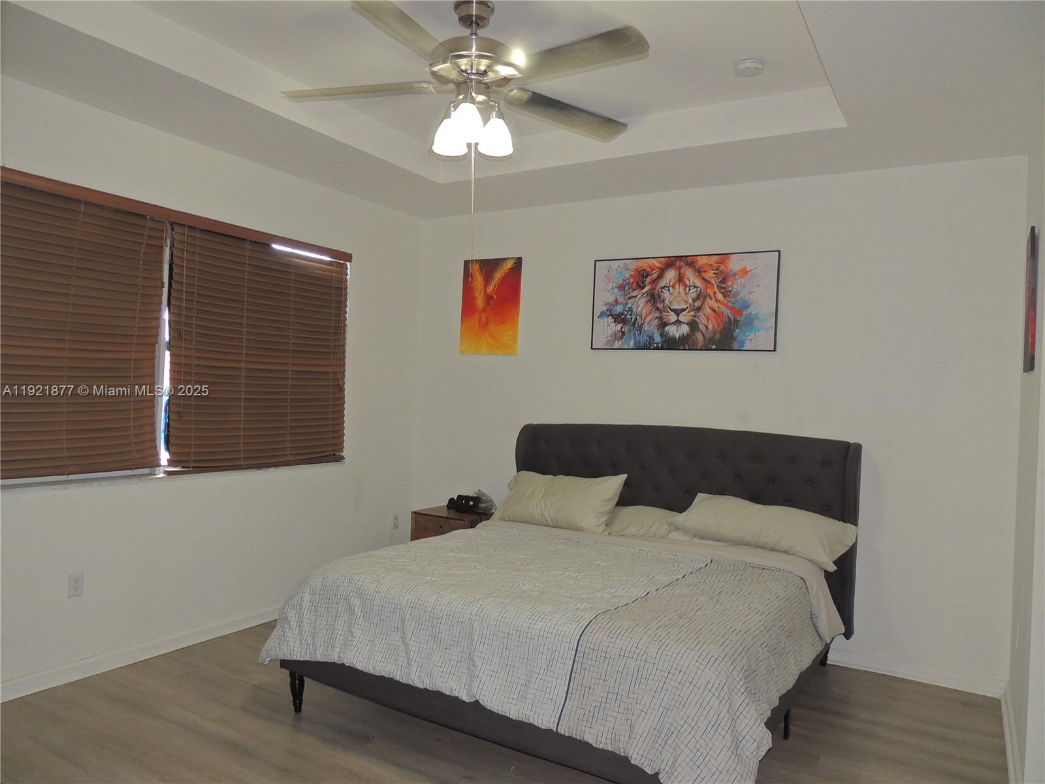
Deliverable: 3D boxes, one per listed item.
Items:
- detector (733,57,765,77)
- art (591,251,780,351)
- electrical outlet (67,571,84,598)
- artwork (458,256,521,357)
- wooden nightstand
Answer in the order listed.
[{"bbox_3d":[1.030,-1.460,3.277,0.130,0.036,0.130,2,0,31],"label":"detector"},{"bbox_3d":[0.985,-0.558,4.576,1.201,0.603,0.030,2,0,31],"label":"art"},{"bbox_3d":[-2.154,0.932,3.501,0.008,0.115,0.072,2,0,31],"label":"electrical outlet"},{"bbox_3d":[-0.243,-0.624,5.320,0.511,0.707,0.025,2,0,31],"label":"artwork"},{"bbox_3d":[-0.472,1.147,5.131,0.472,0.596,0.420,2,0,31],"label":"wooden nightstand"}]

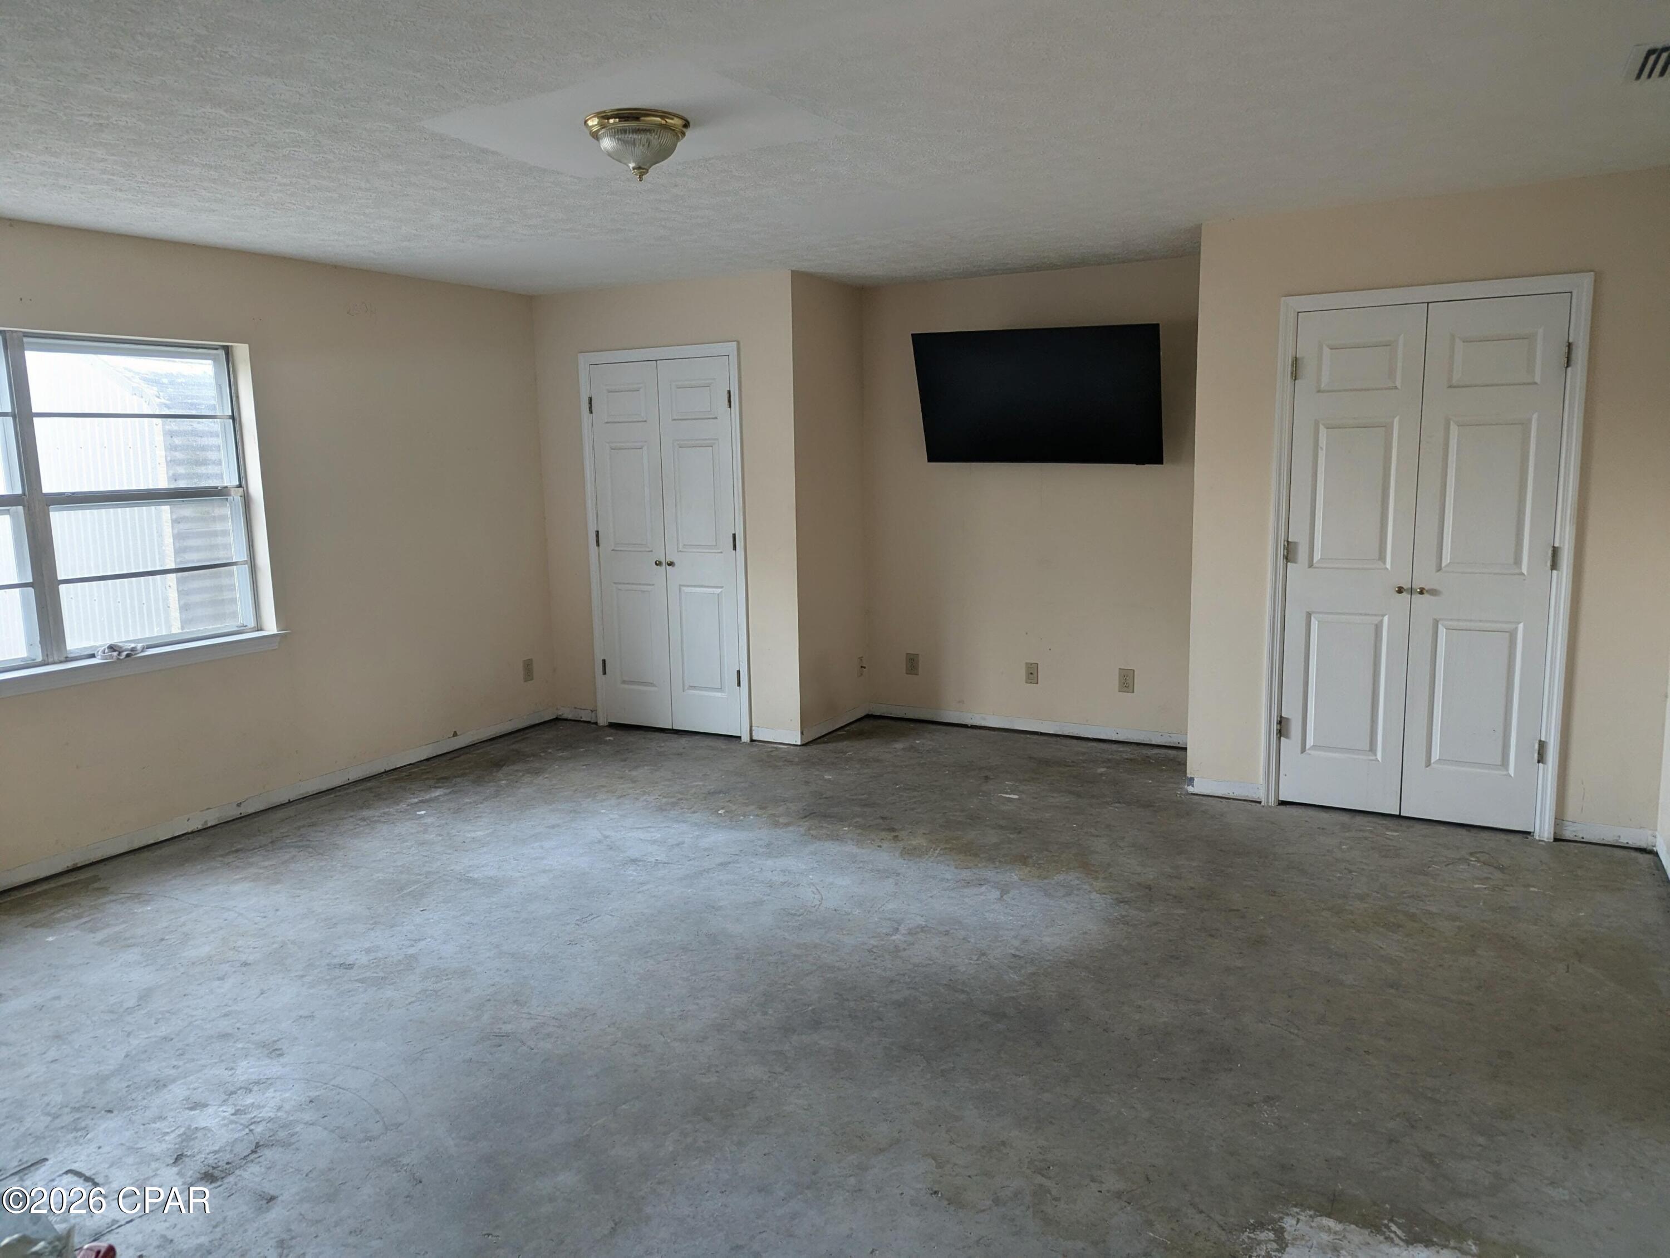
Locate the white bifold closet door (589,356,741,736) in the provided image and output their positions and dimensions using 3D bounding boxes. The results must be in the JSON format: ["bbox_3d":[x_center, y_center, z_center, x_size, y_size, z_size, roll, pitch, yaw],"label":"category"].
[{"bbox_3d":[-0.925,-0.437,6.376,0.920,2.028,0.040,3,10,28],"label":"white bifold closet door"}]

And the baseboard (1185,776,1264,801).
[{"bbox_3d":[1.691,0.700,5.042,0.310,0.075,0.015,3,10,28],"label":"baseboard"}]

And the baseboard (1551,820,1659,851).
[{"bbox_3d":[2.910,0.782,4.387,0.332,0.075,0.015,3,10,28],"label":"baseboard"}]

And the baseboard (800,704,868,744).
[{"bbox_3d":[0.015,0.526,6.458,0.015,0.075,0.787,3,10,28],"label":"baseboard"}]

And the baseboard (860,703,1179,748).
[{"bbox_3d":[1.063,0.527,6.332,1.973,0.075,0.015,3,10,28],"label":"baseboard"}]

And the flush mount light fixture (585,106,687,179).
[{"bbox_3d":[-0.529,-1.294,3.134,0.282,0.163,0.282,-1,9,0],"label":"flush mount light fixture"}]

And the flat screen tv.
[{"bbox_3d":[1.012,-1.162,5.806,1.232,0.700,0.060,4,32,25],"label":"flat screen tv"}]

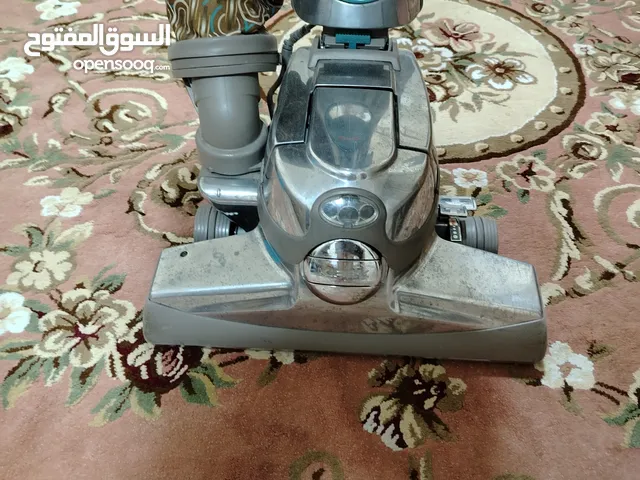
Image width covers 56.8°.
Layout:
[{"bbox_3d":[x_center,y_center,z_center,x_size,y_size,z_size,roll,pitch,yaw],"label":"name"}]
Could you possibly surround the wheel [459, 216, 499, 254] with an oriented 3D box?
[{"bbox_3d":[0.161,0.006,0.626,0.037,0.066,0.066,3,46,1],"label":"wheel"}]

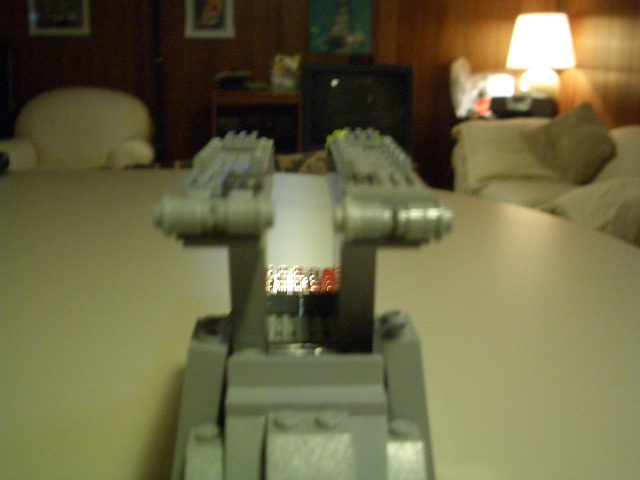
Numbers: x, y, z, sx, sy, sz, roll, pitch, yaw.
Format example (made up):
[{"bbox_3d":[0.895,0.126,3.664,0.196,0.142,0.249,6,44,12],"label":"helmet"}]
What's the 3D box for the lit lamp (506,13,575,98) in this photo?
[{"bbox_3d":[1.234,-0.991,4.238,0.375,0.536,0.375,0,11,0],"label":"lit lamp"}]

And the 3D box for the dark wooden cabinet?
[{"bbox_3d":[-0.376,-0.533,4.849,0.542,0.830,0.420,0,11,0],"label":"dark wooden cabinet"}]

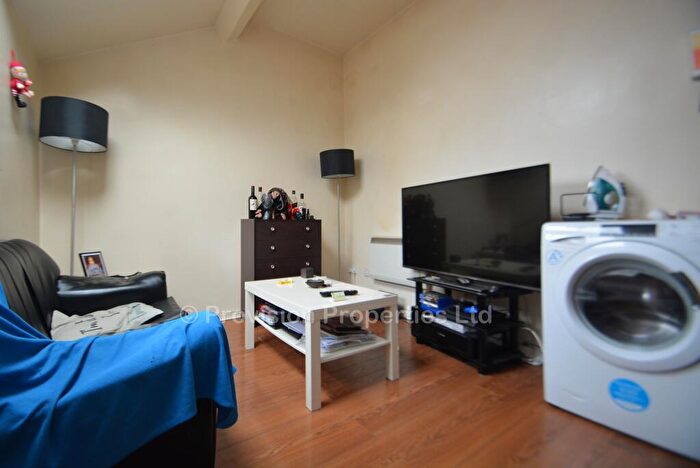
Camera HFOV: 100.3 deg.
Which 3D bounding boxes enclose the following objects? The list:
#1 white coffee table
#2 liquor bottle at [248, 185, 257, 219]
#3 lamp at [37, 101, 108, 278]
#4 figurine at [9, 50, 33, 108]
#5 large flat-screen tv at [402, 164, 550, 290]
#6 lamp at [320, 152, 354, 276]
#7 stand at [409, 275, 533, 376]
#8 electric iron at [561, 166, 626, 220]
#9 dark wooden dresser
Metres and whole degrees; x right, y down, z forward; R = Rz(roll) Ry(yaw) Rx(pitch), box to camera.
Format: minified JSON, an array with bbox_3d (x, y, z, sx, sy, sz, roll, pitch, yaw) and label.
[{"bbox_3d":[-0.219,0.567,1.806,0.550,0.450,0.900,1,-1,-37],"label":"white coffee table"},{"bbox_3d":[-0.885,-0.285,2.653,0.076,0.310,0.076,0,-1,-20],"label":"liquor bottle"},{"bbox_3d":[-1.815,-0.019,1.930,0.325,1.635,0.325,0,-1,-37],"label":"lamp"},{"bbox_3d":[-1.693,-0.794,1.507,0.085,0.280,0.100,0,-1,-22],"label":"figurine"},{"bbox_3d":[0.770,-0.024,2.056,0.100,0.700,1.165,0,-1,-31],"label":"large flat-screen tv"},{"bbox_3d":[-0.123,-0.010,2.970,0.325,1.635,0.325,0,-1,0],"label":"lamp"},{"bbox_3d":[0.767,0.575,2.000,0.380,0.450,0.760,1,-1,-30],"label":"stand"},{"bbox_3d":[1.226,-0.190,1.422,0.125,0.270,0.150,0,13,-43],"label":"electric iron"},{"bbox_3d":[-0.654,0.340,2.839,0.660,0.910,0.380,1,-1,-38],"label":"dark wooden dresser"}]

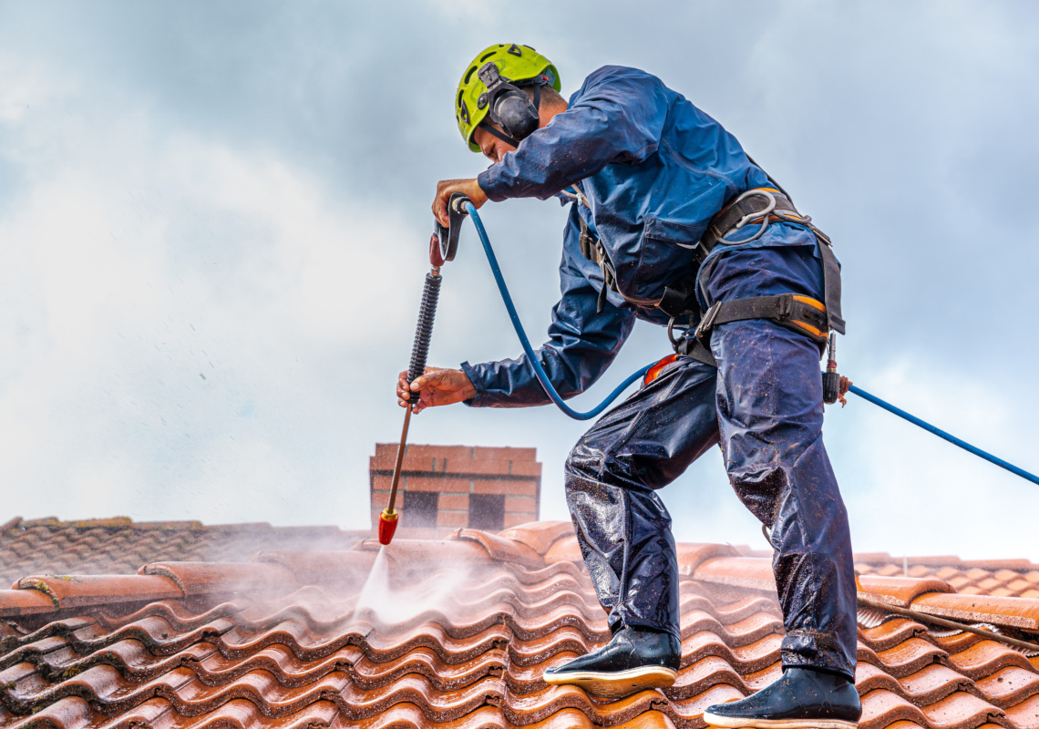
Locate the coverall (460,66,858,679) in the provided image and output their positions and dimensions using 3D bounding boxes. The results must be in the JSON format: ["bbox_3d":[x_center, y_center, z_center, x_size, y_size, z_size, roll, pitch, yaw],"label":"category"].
[{"bbox_3d":[0.275,0.015,5.450,0.740,1.250,0.600,0,-15,10],"label":"coverall"}]

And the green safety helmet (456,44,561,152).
[{"bbox_3d":[-0.042,-0.568,5.800,0.250,0.155,0.210,-37,-22,5],"label":"green safety helmet"}]

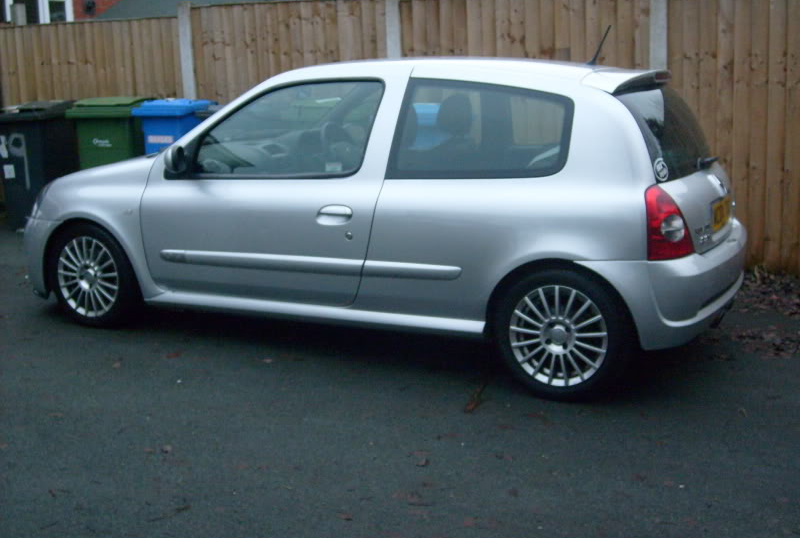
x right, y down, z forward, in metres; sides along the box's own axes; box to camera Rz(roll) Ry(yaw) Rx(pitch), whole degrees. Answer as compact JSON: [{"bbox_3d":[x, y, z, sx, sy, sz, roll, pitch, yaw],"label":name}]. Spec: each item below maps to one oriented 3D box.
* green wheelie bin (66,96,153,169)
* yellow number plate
[{"bbox_3d":[-2.455,-0.930,8.600,0.555,1.070,0.680,-1,10,1],"label":"green wheelie bin"},{"bbox_3d":[1.423,-0.249,4.387,0.020,0.113,0.520,2,10,26],"label":"yellow number plate"}]

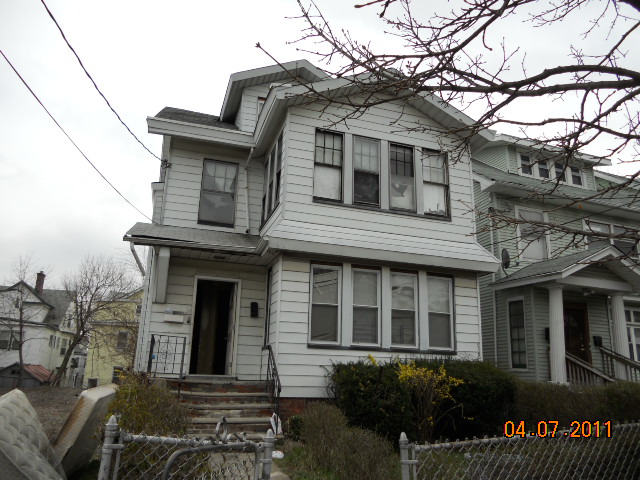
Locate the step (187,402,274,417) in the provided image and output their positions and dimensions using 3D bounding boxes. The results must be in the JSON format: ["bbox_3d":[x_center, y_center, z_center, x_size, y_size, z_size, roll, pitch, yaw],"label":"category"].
[{"bbox_3d":[-1.610,2.934,8.538,1.700,0.200,0.320,6,-16,-17],"label":"step"}]

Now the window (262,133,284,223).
[{"bbox_3d":[-1.161,-1.421,12.000,0.140,1.780,2.000,6,-16,-17],"label":"window"}]

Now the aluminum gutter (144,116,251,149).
[{"bbox_3d":[-2.911,-2.630,12.404,2.580,0.380,0.180,6,-16,-17],"label":"aluminum gutter"}]

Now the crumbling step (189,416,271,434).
[{"bbox_3d":[-1.503,3.054,8.216,1.620,0.205,0.320,6,-16,-17],"label":"crumbling step"}]

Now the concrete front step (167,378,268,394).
[{"bbox_3d":[-1.834,2.707,9.191,1.890,0.200,0.350,6,-16,-17],"label":"concrete front step"}]

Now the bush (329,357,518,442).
[{"bbox_3d":[1.823,2.944,9.135,3.420,1.360,1.400,6,-16,-17],"label":"bush"}]

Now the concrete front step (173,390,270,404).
[{"bbox_3d":[-1.741,2.814,8.851,1.790,0.200,0.320,6,-16,-17],"label":"concrete front step"}]

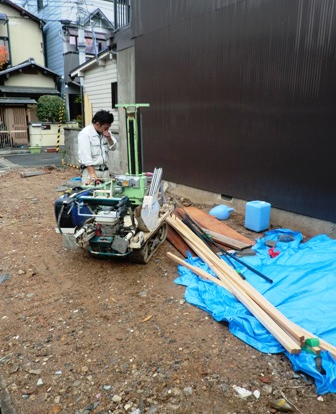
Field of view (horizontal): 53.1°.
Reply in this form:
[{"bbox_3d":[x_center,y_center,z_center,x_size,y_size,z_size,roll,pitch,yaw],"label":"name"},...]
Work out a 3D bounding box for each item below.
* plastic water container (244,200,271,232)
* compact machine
[{"bbox_3d":[1.294,0.141,4.814,0.240,0.355,0.250,-9,17,-35],"label":"plastic water container"},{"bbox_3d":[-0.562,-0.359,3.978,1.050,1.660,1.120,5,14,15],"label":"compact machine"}]

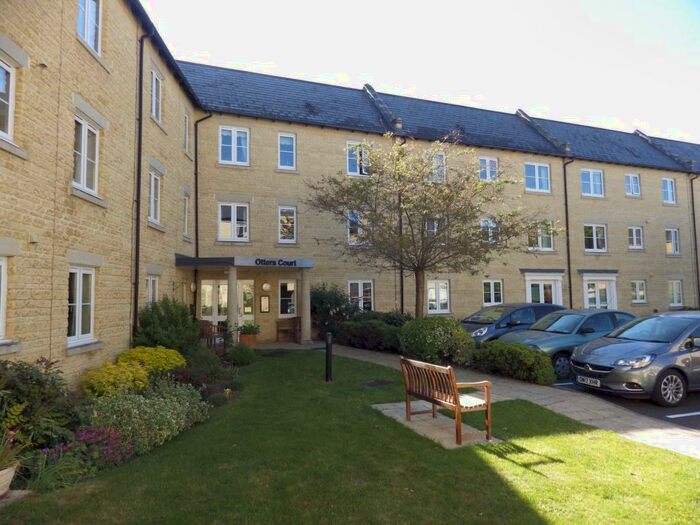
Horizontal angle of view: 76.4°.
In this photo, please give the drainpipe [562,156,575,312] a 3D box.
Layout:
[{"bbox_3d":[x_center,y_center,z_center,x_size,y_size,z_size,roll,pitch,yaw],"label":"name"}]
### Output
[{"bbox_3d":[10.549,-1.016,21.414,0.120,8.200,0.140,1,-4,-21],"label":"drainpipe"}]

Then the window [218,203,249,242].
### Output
[{"bbox_3d":[-4.225,-1.443,16.221,1.060,1.370,0.120,1,-4,-21],"label":"window"}]

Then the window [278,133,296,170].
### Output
[{"bbox_3d":[-2.365,-4.186,16.848,0.654,1.350,0.120,1,-4,-21],"label":"window"}]

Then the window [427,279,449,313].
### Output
[{"bbox_3d":[3.795,1.479,19.040,1.050,1.400,0.120,1,-4,-21],"label":"window"}]

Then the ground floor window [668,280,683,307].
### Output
[{"bbox_3d":[17.790,1.684,24.317,1.030,1.390,0.120,1,-4,-21],"label":"ground floor window"}]

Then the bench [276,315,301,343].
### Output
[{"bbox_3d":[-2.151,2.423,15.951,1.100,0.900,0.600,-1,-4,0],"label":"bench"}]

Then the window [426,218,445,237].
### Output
[{"bbox_3d":[3.708,-1.326,18.933,1.033,1.330,0.120,1,-4,-21],"label":"window"}]

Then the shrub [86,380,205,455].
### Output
[{"bbox_3d":[-2.592,1.860,5.687,1.120,0.600,1.700,-1,-4,8],"label":"shrub"}]

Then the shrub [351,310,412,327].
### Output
[{"bbox_3d":[1.236,2.366,16.775,2.400,1.030,1.200,1,-4,-21],"label":"shrub"}]

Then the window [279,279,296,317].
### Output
[{"bbox_3d":[-2.318,1.368,16.573,0.690,1.370,0.120,1,-4,-21],"label":"window"}]

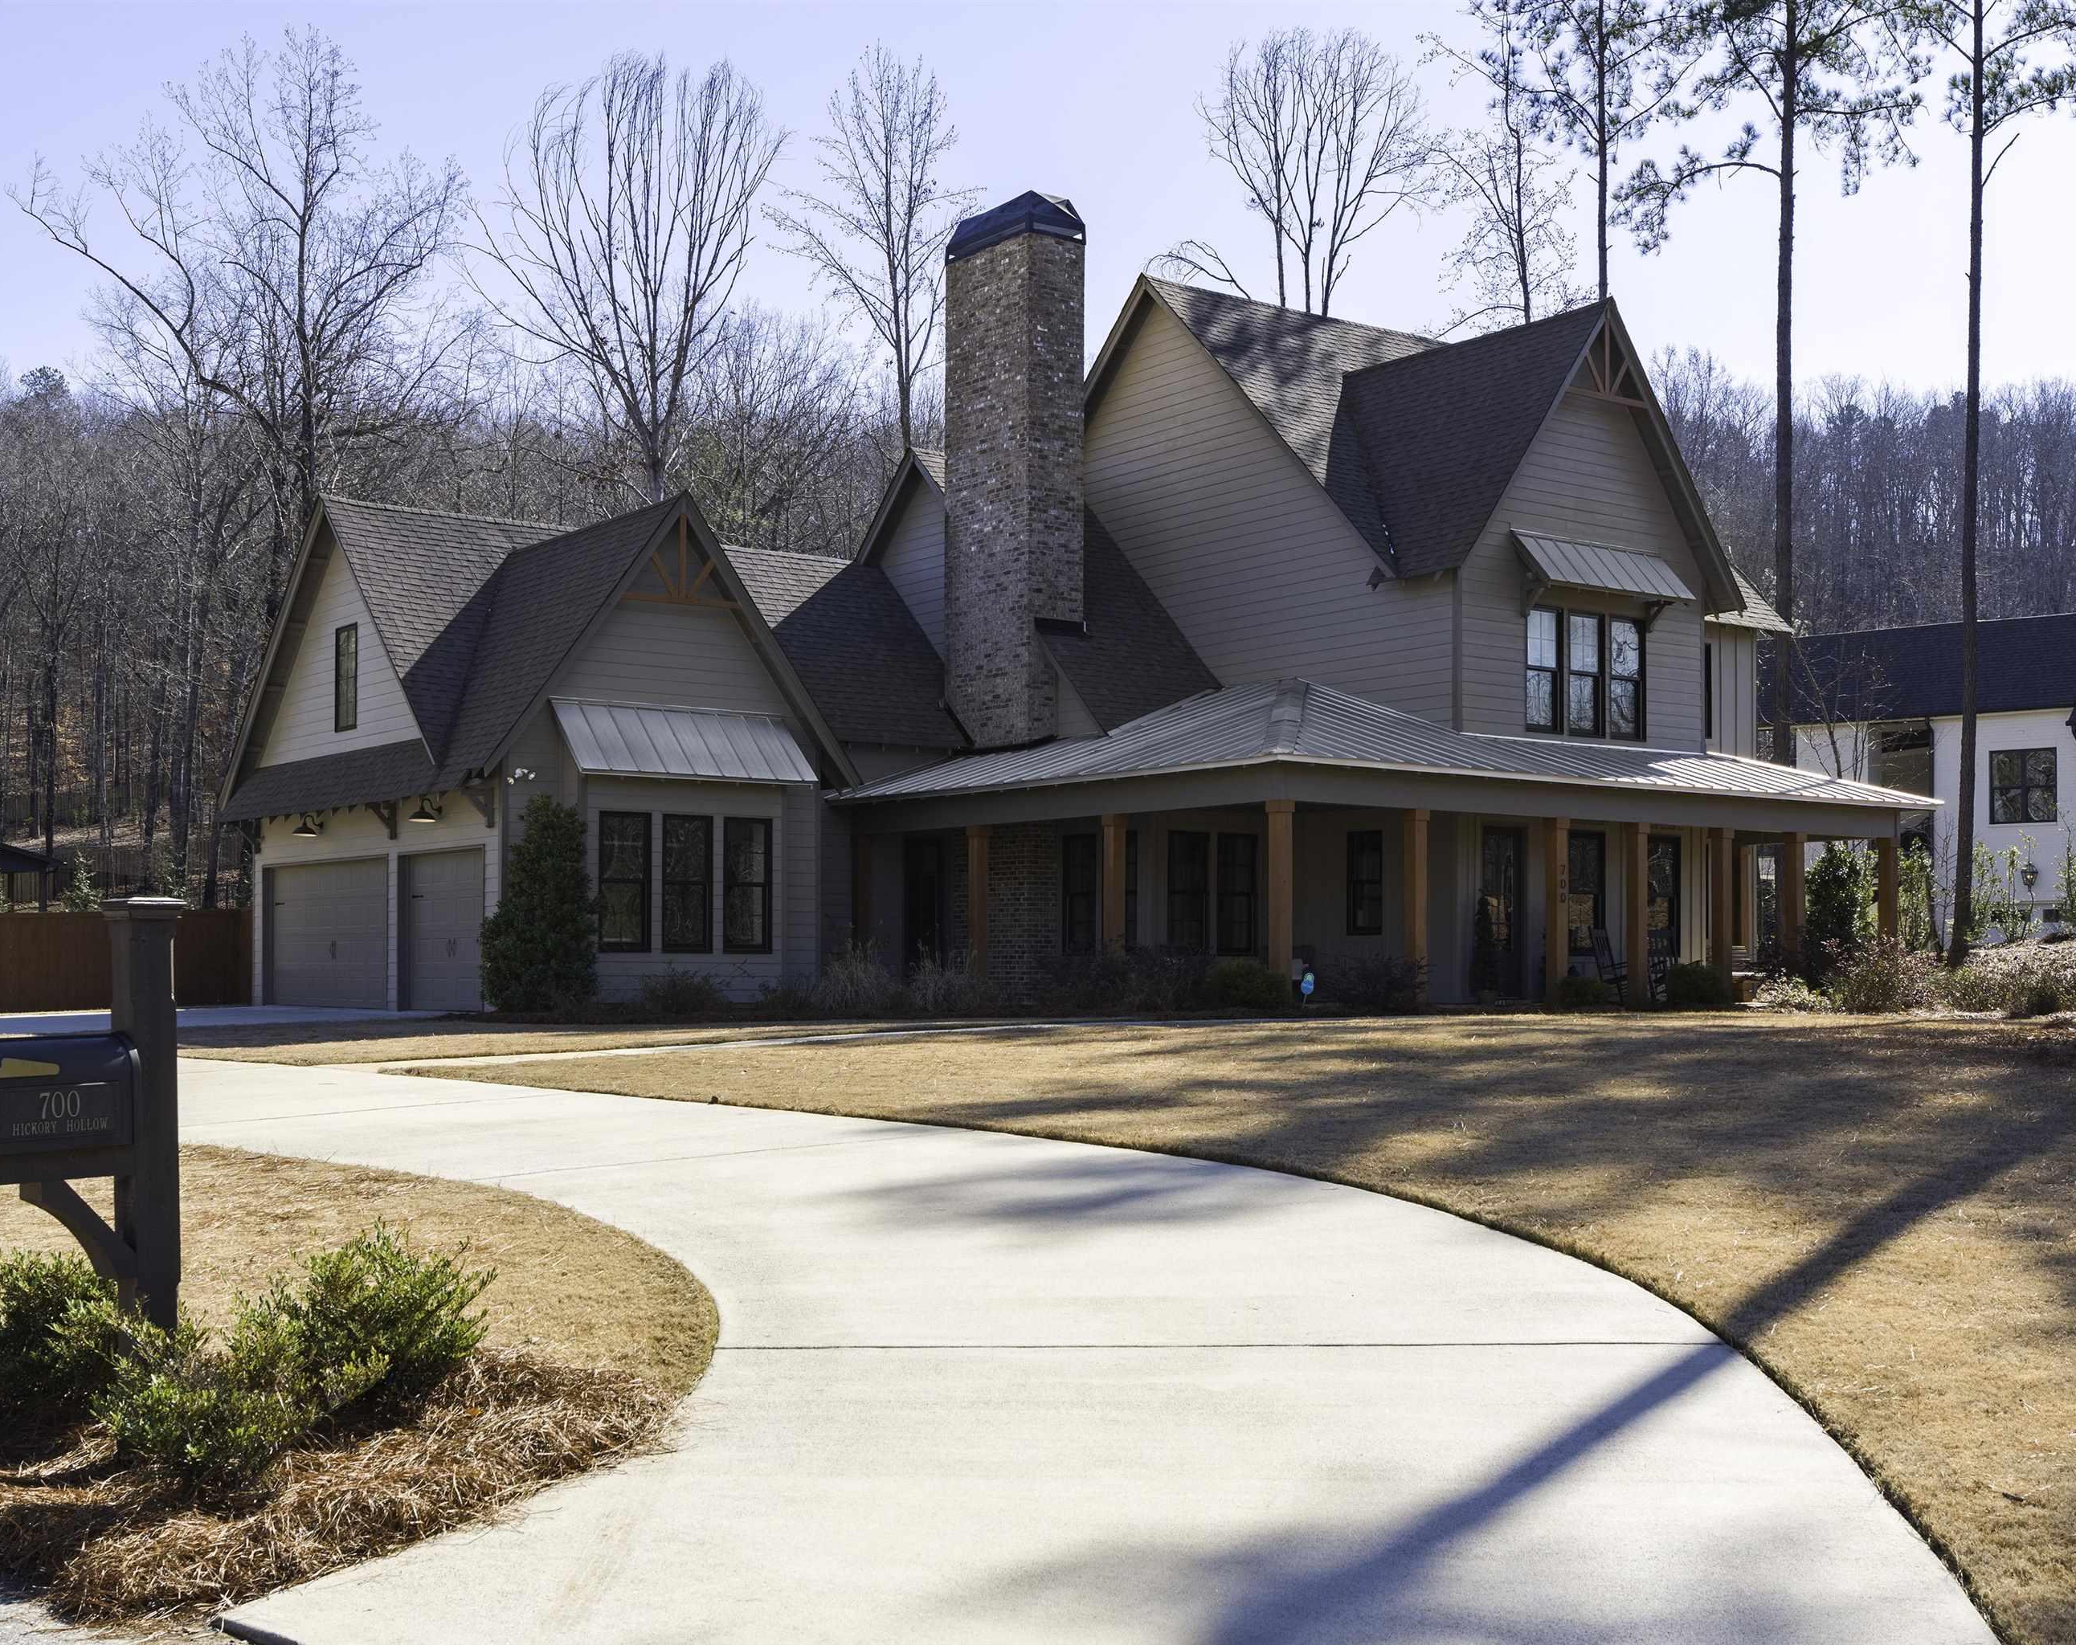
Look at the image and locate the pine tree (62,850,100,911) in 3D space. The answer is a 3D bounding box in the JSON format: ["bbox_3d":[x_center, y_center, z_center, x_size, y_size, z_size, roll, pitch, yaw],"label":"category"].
[{"bbox_3d":[-17.300,1.850,41.000,1.050,2.500,1.050,0,-2,0],"label":"pine tree"}]

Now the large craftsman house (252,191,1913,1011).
[{"bbox_3d":[0.397,-3.305,37.440,21.300,12.400,18.800,2,-3,-39],"label":"large craftsman house"}]

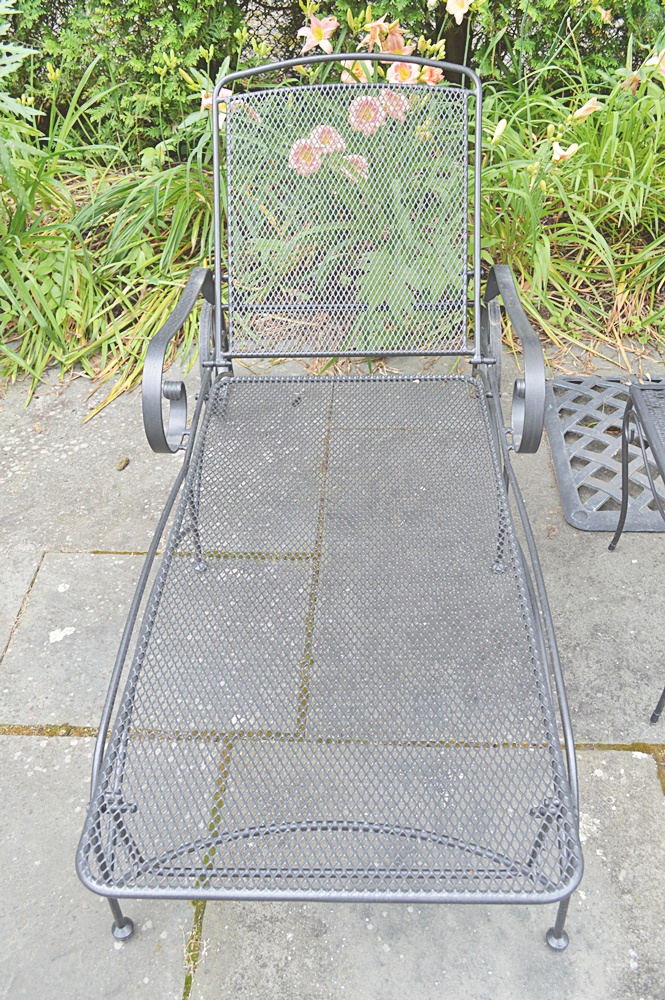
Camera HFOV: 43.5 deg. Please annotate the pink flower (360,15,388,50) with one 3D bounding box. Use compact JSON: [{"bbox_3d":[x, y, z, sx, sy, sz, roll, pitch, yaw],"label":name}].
[{"bbox_3d":[0.137,-1.485,2.650,0.110,0.120,0.090,29,49,29],"label":"pink flower"}]

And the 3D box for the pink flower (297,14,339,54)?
[{"bbox_3d":[-0.046,-1.465,2.620,0.135,0.130,0.085,-3,41,-4],"label":"pink flower"}]

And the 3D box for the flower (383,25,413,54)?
[{"bbox_3d":[0.207,-1.456,2.650,0.110,0.120,0.085,-3,41,-4],"label":"flower"}]

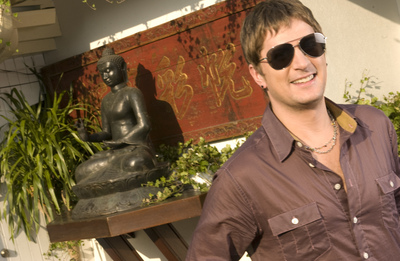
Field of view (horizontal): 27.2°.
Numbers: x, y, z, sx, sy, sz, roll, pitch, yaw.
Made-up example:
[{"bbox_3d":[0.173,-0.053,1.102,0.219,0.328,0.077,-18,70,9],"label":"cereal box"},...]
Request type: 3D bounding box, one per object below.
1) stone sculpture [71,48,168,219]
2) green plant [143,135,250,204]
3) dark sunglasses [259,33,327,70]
[{"bbox_3d":[-0.350,-0.003,3.150,0.360,0.590,0.430,-16,3,-44],"label":"stone sculpture"},{"bbox_3d":[-0.010,0.123,3.130,0.330,0.210,0.430,-16,3,-44],"label":"green plant"},{"bbox_3d":[0.183,-0.157,1.775,0.142,0.050,0.140,-20,0,-18],"label":"dark sunglasses"}]

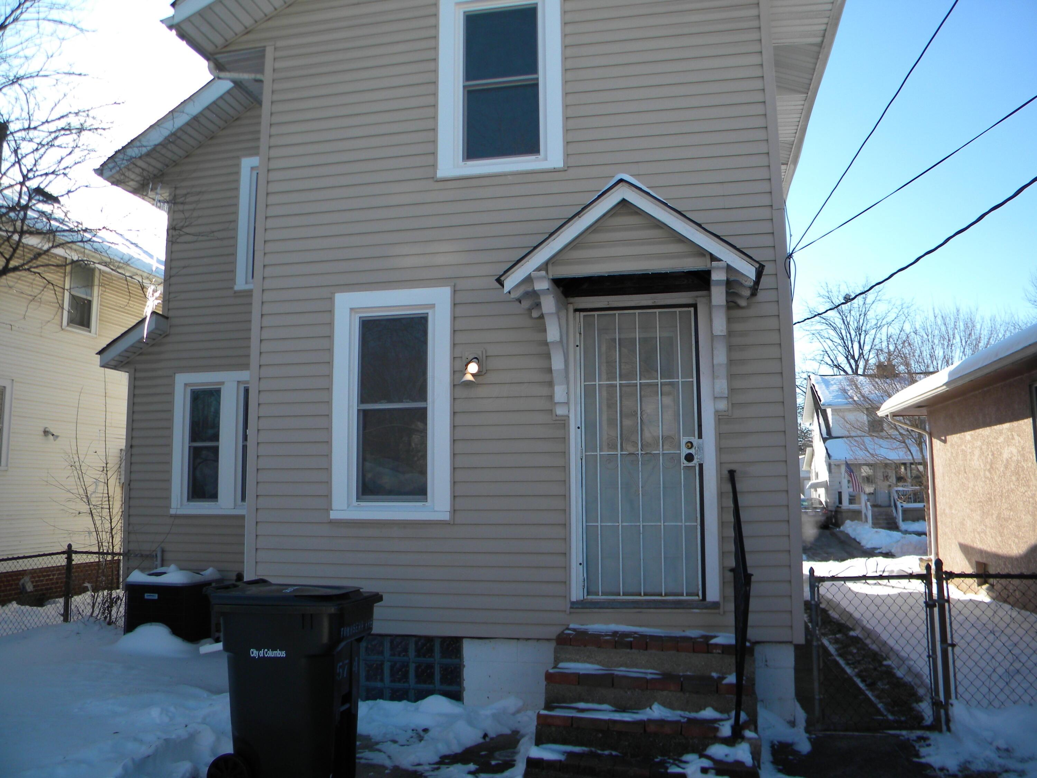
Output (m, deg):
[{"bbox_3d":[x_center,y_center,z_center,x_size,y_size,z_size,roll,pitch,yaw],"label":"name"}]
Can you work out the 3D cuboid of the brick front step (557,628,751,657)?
[{"bbox_3d":[0.896,1.670,5.550,1.247,0.062,0.340,-1,-7,12],"label":"brick front step"}]

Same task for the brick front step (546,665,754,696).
[{"bbox_3d":[0.810,1.802,5.218,1.246,0.062,0.290,-1,-7,12],"label":"brick front step"}]

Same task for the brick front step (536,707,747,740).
[{"bbox_3d":[0.739,1.932,4.909,1.222,0.066,0.290,-1,-7,12],"label":"brick front step"}]

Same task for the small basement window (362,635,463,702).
[{"bbox_3d":[-0.788,2.066,6.117,0.787,0.560,0.090,-2,-7,11],"label":"small basement window"}]

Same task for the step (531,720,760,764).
[{"bbox_3d":[0.738,2.024,4.863,1.258,0.125,0.220,-1,-7,12],"label":"step"}]

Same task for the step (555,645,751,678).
[{"bbox_3d":[0.880,1.761,5.481,1.264,0.137,0.220,-1,-7,12],"label":"step"}]

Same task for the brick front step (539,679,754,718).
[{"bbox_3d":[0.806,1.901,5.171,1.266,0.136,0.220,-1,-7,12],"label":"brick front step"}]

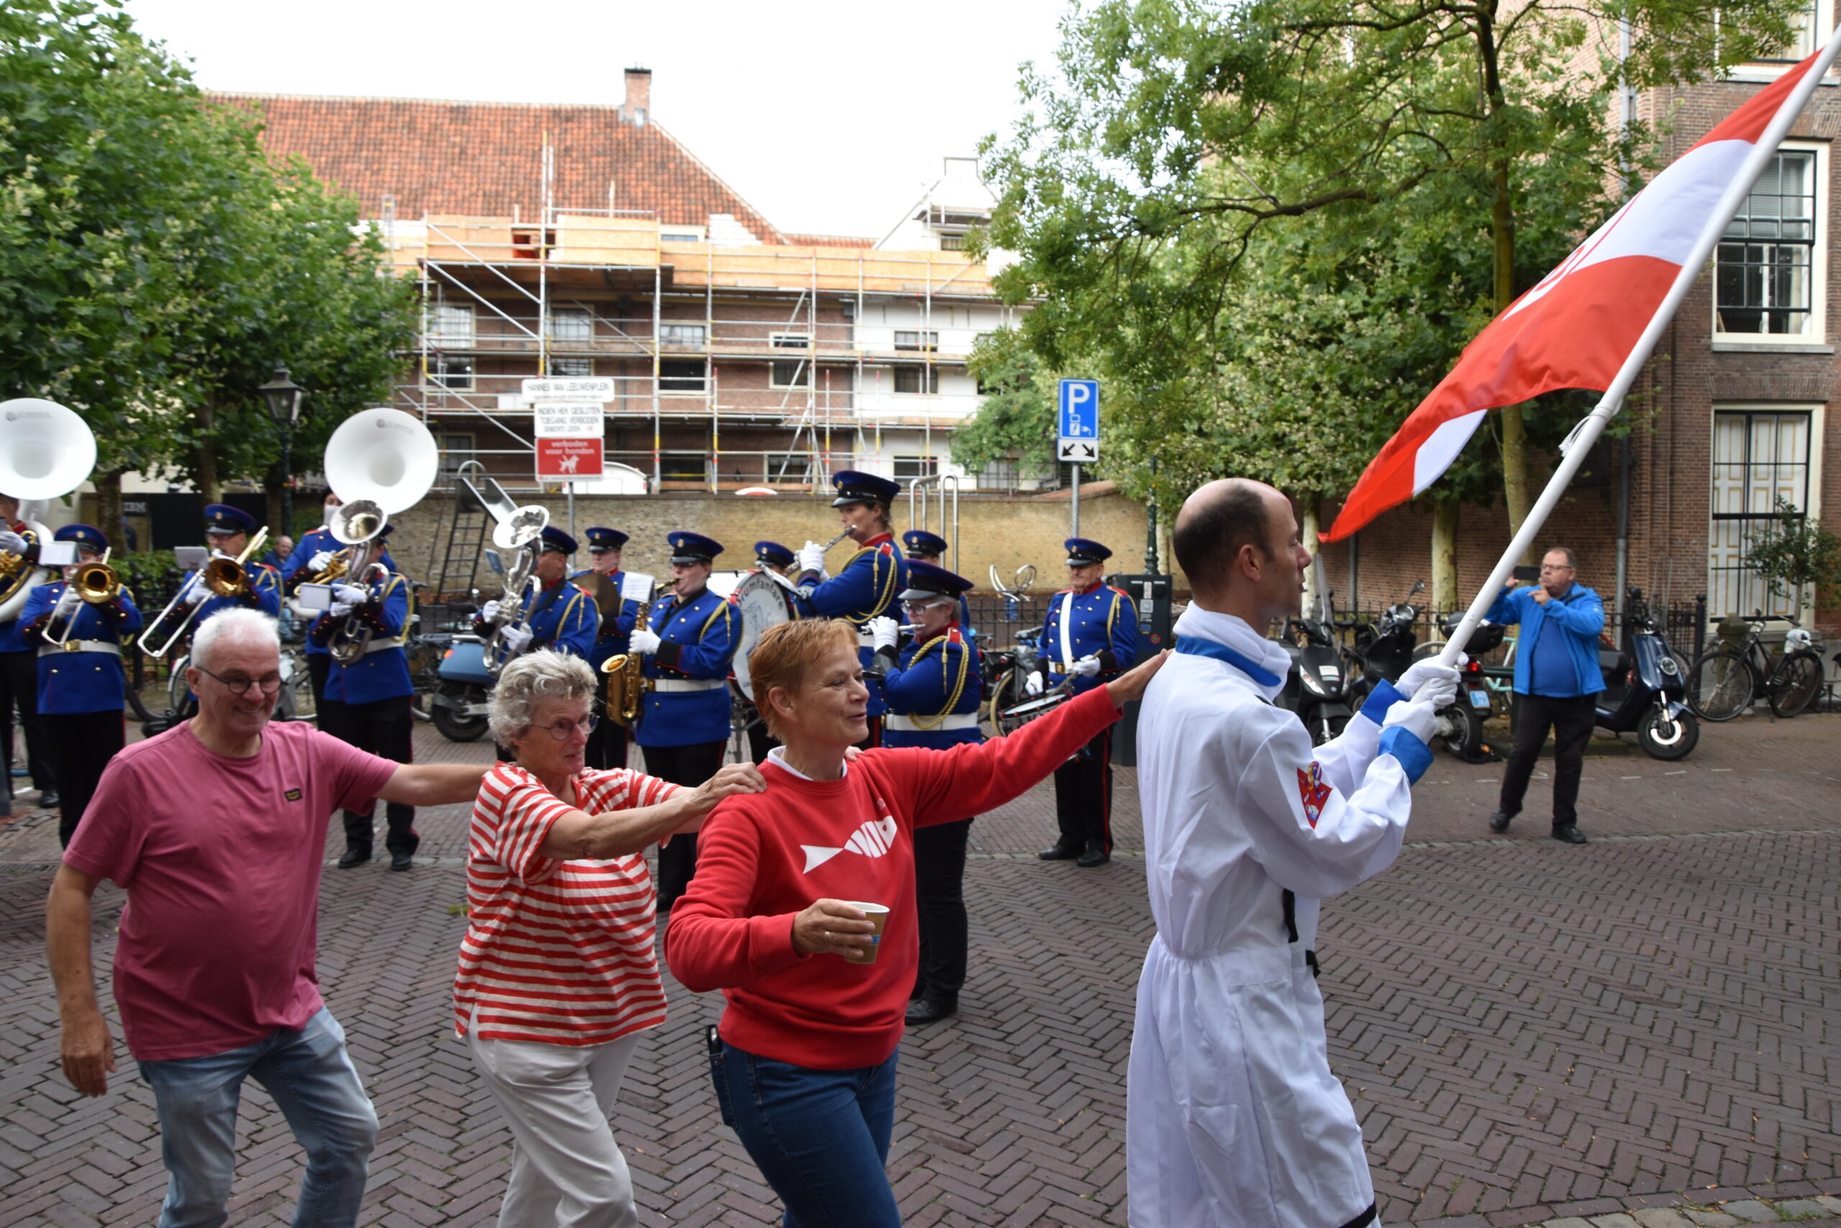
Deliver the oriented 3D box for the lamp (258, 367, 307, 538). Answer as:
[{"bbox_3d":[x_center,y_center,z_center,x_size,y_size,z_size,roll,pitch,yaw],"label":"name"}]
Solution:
[{"bbox_3d":[-6.996,-0.887,15.076,0.500,3.680,0.500,0,3,-8],"label":"lamp"}]

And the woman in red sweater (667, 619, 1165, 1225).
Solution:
[{"bbox_3d":[-0.023,0.785,2.399,0.540,1.570,0.850,-2,4,-45],"label":"woman in red sweater"}]

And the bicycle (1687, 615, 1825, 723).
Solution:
[{"bbox_3d":[8.498,0.515,14.087,1.800,1.100,0.600,-1,3,-16],"label":"bicycle"}]

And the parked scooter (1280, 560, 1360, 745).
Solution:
[{"bbox_3d":[3.149,0.359,11.879,0.700,1.570,1.750,0,3,-12],"label":"parked scooter"}]

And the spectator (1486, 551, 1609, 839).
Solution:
[{"bbox_3d":[3.688,0.463,8.179,0.680,1.710,0.500,2,3,34],"label":"spectator"}]

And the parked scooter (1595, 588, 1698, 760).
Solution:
[{"bbox_3d":[5.848,0.478,11.834,0.700,1.360,1.800,0,3,-12],"label":"parked scooter"}]

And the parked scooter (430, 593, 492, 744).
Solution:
[{"bbox_3d":[-3.252,0.500,11.836,1.780,1.240,0.700,-1,3,-20],"label":"parked scooter"}]

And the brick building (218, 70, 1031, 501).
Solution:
[{"bbox_3d":[-10.462,-9.030,46.634,27.000,17.000,12.000,0,3,-7],"label":"brick building"}]

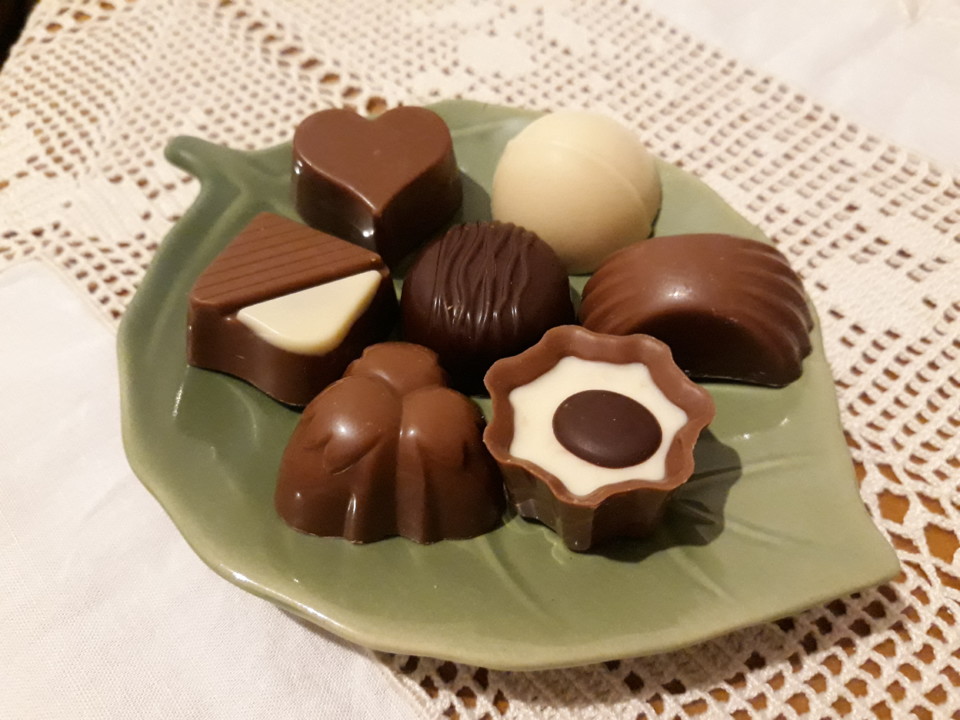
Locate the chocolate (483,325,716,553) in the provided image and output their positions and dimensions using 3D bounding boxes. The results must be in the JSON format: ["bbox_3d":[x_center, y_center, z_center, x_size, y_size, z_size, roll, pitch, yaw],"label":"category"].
[{"bbox_3d":[0.016,0.013,0.105,0.031,0.018,0.031,-5,48,0],"label":"chocolate"}]

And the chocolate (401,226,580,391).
[{"bbox_3d":[0.001,-0.012,0.125,0.030,0.018,0.030,0,52,0],"label":"chocolate"}]

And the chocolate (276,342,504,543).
[{"bbox_3d":[-0.013,0.007,0.108,0.034,0.019,0.032,0,52,0],"label":"chocolate"}]

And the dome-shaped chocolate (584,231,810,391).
[{"bbox_3d":[0.037,-0.011,0.125,0.039,0.016,0.025,6,52,5],"label":"dome-shaped chocolate"}]

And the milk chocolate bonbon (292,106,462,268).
[{"bbox_3d":[-0.019,-0.035,0.142,0.032,0.015,0.033,-6,55,-4],"label":"milk chocolate bonbon"}]

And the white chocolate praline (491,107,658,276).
[{"bbox_3d":[0.019,-0.034,0.139,0.033,0.019,0.033,0,54,0],"label":"white chocolate praline"}]

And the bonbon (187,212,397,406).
[{"bbox_3d":[-0.031,-0.009,0.123,0.032,0.016,0.033,-8,54,-12],"label":"bonbon"}]

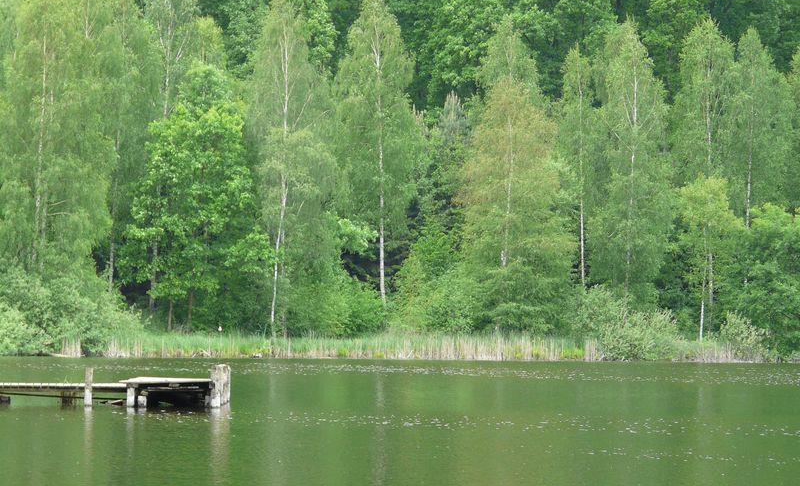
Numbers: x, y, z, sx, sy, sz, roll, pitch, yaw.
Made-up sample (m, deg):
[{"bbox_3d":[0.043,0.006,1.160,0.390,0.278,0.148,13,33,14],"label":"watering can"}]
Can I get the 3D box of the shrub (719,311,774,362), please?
[{"bbox_3d":[12.772,3.456,129.000,2.000,1.850,2.000,1,-1,0],"label":"shrub"}]

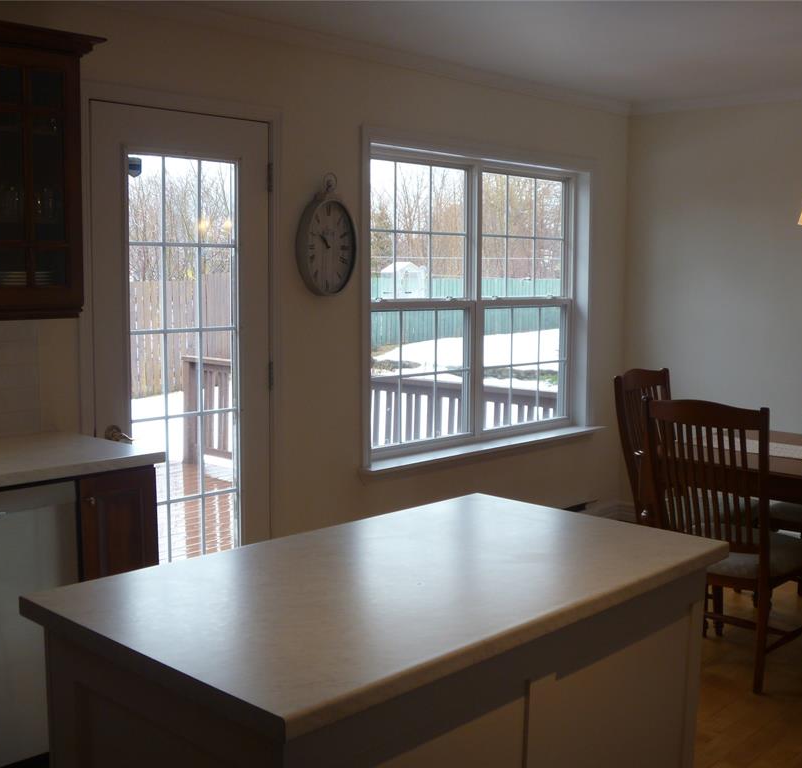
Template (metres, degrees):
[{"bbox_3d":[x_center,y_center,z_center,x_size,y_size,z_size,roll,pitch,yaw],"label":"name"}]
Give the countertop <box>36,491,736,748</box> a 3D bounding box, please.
[{"bbox_3d":[0.021,0.360,1.945,0.685,0.030,1.200,6,8,43],"label":"countertop"}]

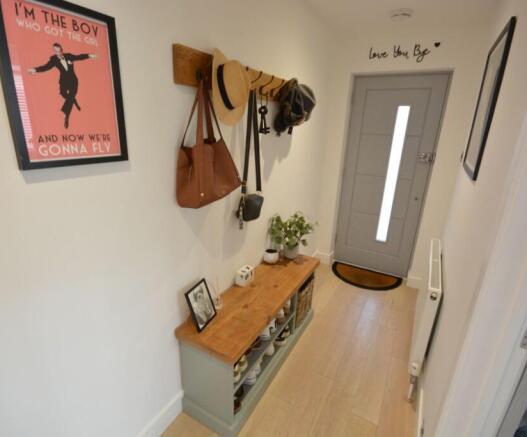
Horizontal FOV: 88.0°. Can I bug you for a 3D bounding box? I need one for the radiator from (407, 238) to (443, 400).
[{"bbox_3d":[1.151,0.602,1.946,0.062,0.650,0.930,12,21,28],"label":"radiator"}]

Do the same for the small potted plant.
[{"bbox_3d":[0.239,0.160,2.120,0.290,0.300,0.275,12,21,28],"label":"small potted plant"}]

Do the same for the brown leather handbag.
[{"bbox_3d":[-0.227,-0.337,1.268,0.140,0.530,0.380,16,23,38],"label":"brown leather handbag"}]

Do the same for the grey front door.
[{"bbox_3d":[1.260,-0.381,2.899,0.830,2.040,0.060,12,21,28],"label":"grey front door"}]

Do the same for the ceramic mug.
[{"bbox_3d":[0.065,0.294,2.038,0.102,0.088,0.102,12,21,28],"label":"ceramic mug"}]

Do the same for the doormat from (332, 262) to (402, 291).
[{"bbox_3d":[1.088,0.646,2.971,0.745,0.018,0.410,12,21,28],"label":"doormat"}]

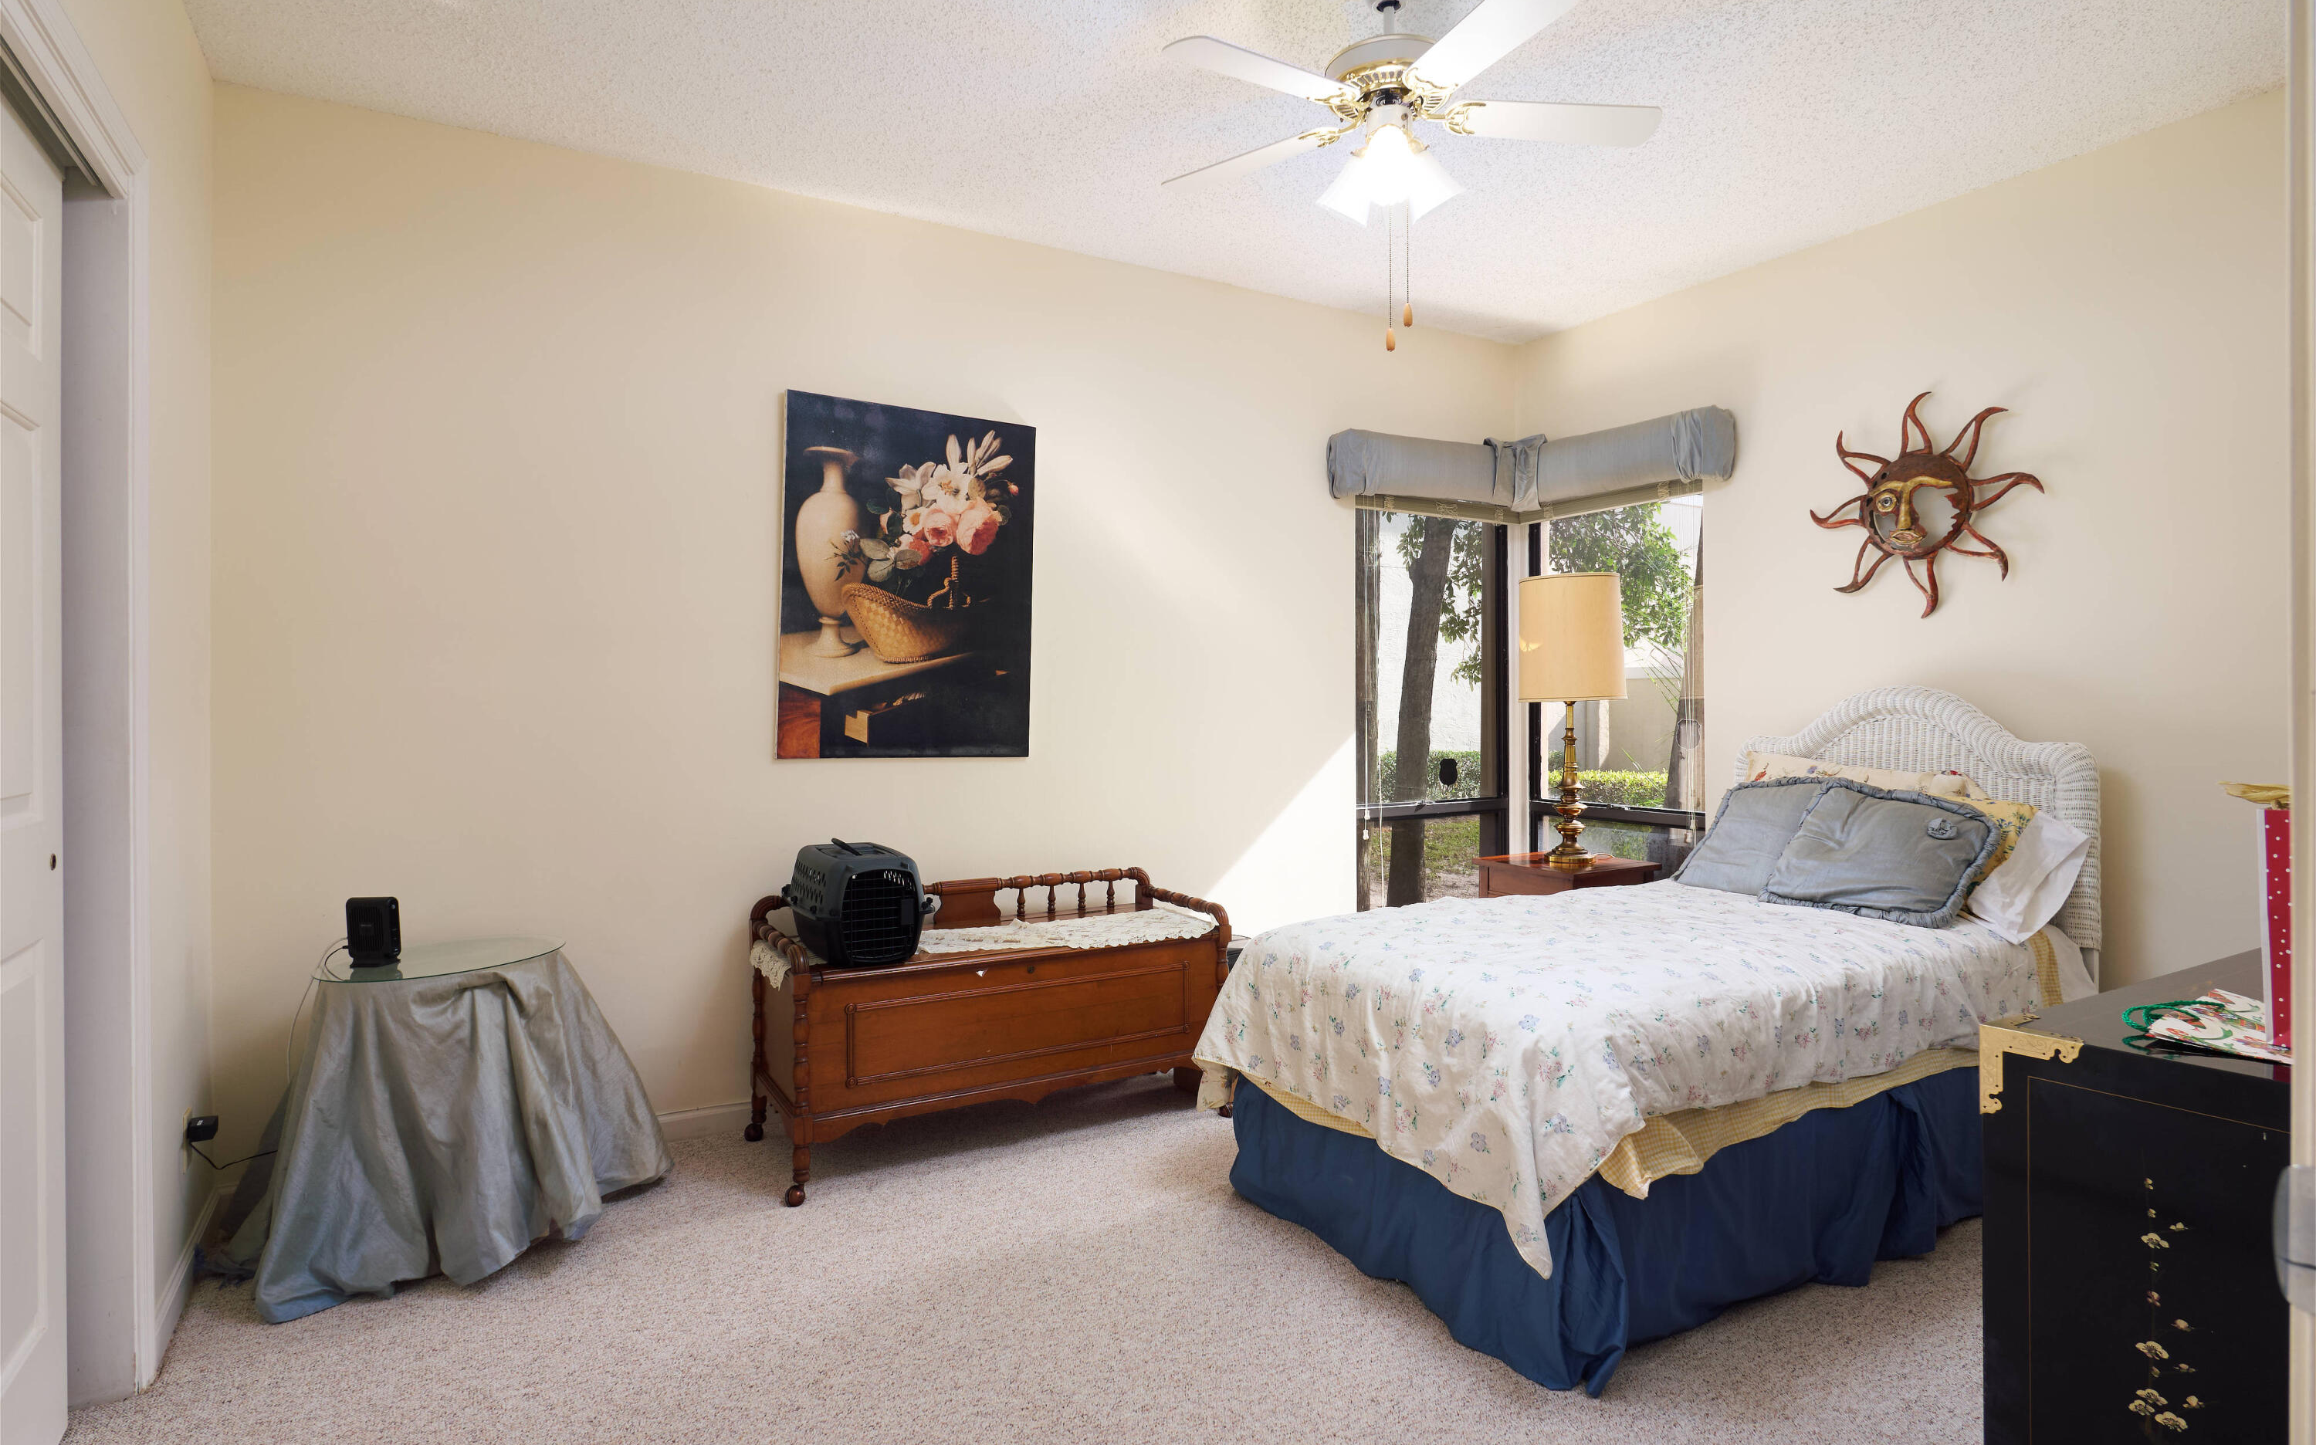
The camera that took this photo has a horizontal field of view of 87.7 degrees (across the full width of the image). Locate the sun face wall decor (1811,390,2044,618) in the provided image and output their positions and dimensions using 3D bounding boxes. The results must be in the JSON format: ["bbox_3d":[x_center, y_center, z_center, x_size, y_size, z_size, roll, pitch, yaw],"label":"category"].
[{"bbox_3d":[2.170,-0.618,3.439,0.060,0.645,0.635,0,0,-30],"label":"sun face wall decor"}]

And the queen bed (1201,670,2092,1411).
[{"bbox_3d":[1.278,0.510,2.960,2.080,1.215,1.100,0,0,-30],"label":"queen bed"}]

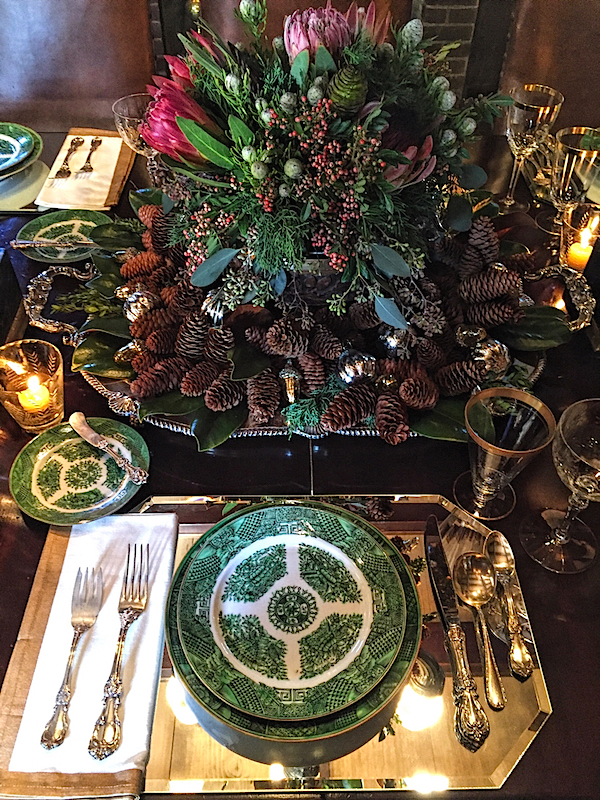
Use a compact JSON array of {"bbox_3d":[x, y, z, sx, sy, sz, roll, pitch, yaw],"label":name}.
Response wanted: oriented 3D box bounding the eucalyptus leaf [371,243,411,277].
[{"bbox_3d":[0.120,-0.185,0.891,0.068,0.012,0.034,39,97,3],"label":"eucalyptus leaf"}]

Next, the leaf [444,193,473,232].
[{"bbox_3d":[0.224,-0.267,0.953,0.042,0.058,0.012,7,14,6],"label":"leaf"}]

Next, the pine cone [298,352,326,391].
[{"bbox_3d":[0.015,-0.034,0.862,0.036,0.036,0.066,-4,54,-4],"label":"pine cone"}]

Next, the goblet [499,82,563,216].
[{"bbox_3d":[0.372,-0.408,1.117,0.087,0.193,0.087,0,46,0],"label":"goblet"}]

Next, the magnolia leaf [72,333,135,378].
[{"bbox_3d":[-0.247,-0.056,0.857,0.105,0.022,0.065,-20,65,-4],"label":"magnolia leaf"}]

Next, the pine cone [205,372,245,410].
[{"bbox_3d":[-0.088,-0.010,0.795,0.038,0.038,0.064,27,44,23],"label":"pine cone"}]

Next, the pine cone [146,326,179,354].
[{"bbox_3d":[-0.168,-0.075,0.844,0.062,0.036,0.036,-16,49,-18],"label":"pine cone"}]

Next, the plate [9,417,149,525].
[{"bbox_3d":[-0.246,0.081,0.759,0.153,0.021,0.153,2,46,-2],"label":"plate"}]

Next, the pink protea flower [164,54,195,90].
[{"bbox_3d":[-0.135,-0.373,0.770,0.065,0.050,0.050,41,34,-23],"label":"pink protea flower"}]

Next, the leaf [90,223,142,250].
[{"bbox_3d":[-0.285,-0.255,1.056,0.098,0.022,0.052,1,63,7],"label":"leaf"}]

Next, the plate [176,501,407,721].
[{"bbox_3d":[-0.007,0.198,0.646,0.217,0.022,0.217,0,47,0],"label":"plate"}]

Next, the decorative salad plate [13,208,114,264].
[{"bbox_3d":[-0.392,-0.271,1.129,0.160,0.022,0.160,0,47,0],"label":"decorative salad plate"}]

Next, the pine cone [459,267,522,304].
[{"bbox_3d":[0.268,-0.162,0.942,0.090,0.049,0.049,-9,47,-9],"label":"pine cone"}]

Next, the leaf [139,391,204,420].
[{"bbox_3d":[-0.156,0.006,0.846,0.092,0.022,0.052,-15,56,1],"label":"leaf"}]

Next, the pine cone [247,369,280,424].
[{"bbox_3d":[-0.043,-0.004,0.792,0.040,0.040,0.074,2,54,2],"label":"pine cone"}]

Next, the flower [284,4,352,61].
[{"bbox_3d":[0.020,-0.382,0.707,0.072,0.074,0.072,0,43,0],"label":"flower"}]

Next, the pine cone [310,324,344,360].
[{"bbox_3d":[0.033,-0.079,0.883,0.038,0.038,0.065,-23,54,-20],"label":"pine cone"}]

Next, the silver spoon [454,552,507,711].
[{"bbox_3d":[0.176,0.211,0.633,0.043,0.025,0.152,1,46,0],"label":"silver spoon"}]

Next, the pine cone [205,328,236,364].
[{"bbox_3d":[-0.104,-0.069,0.851,0.040,0.040,0.056,9,91,-1],"label":"pine cone"}]

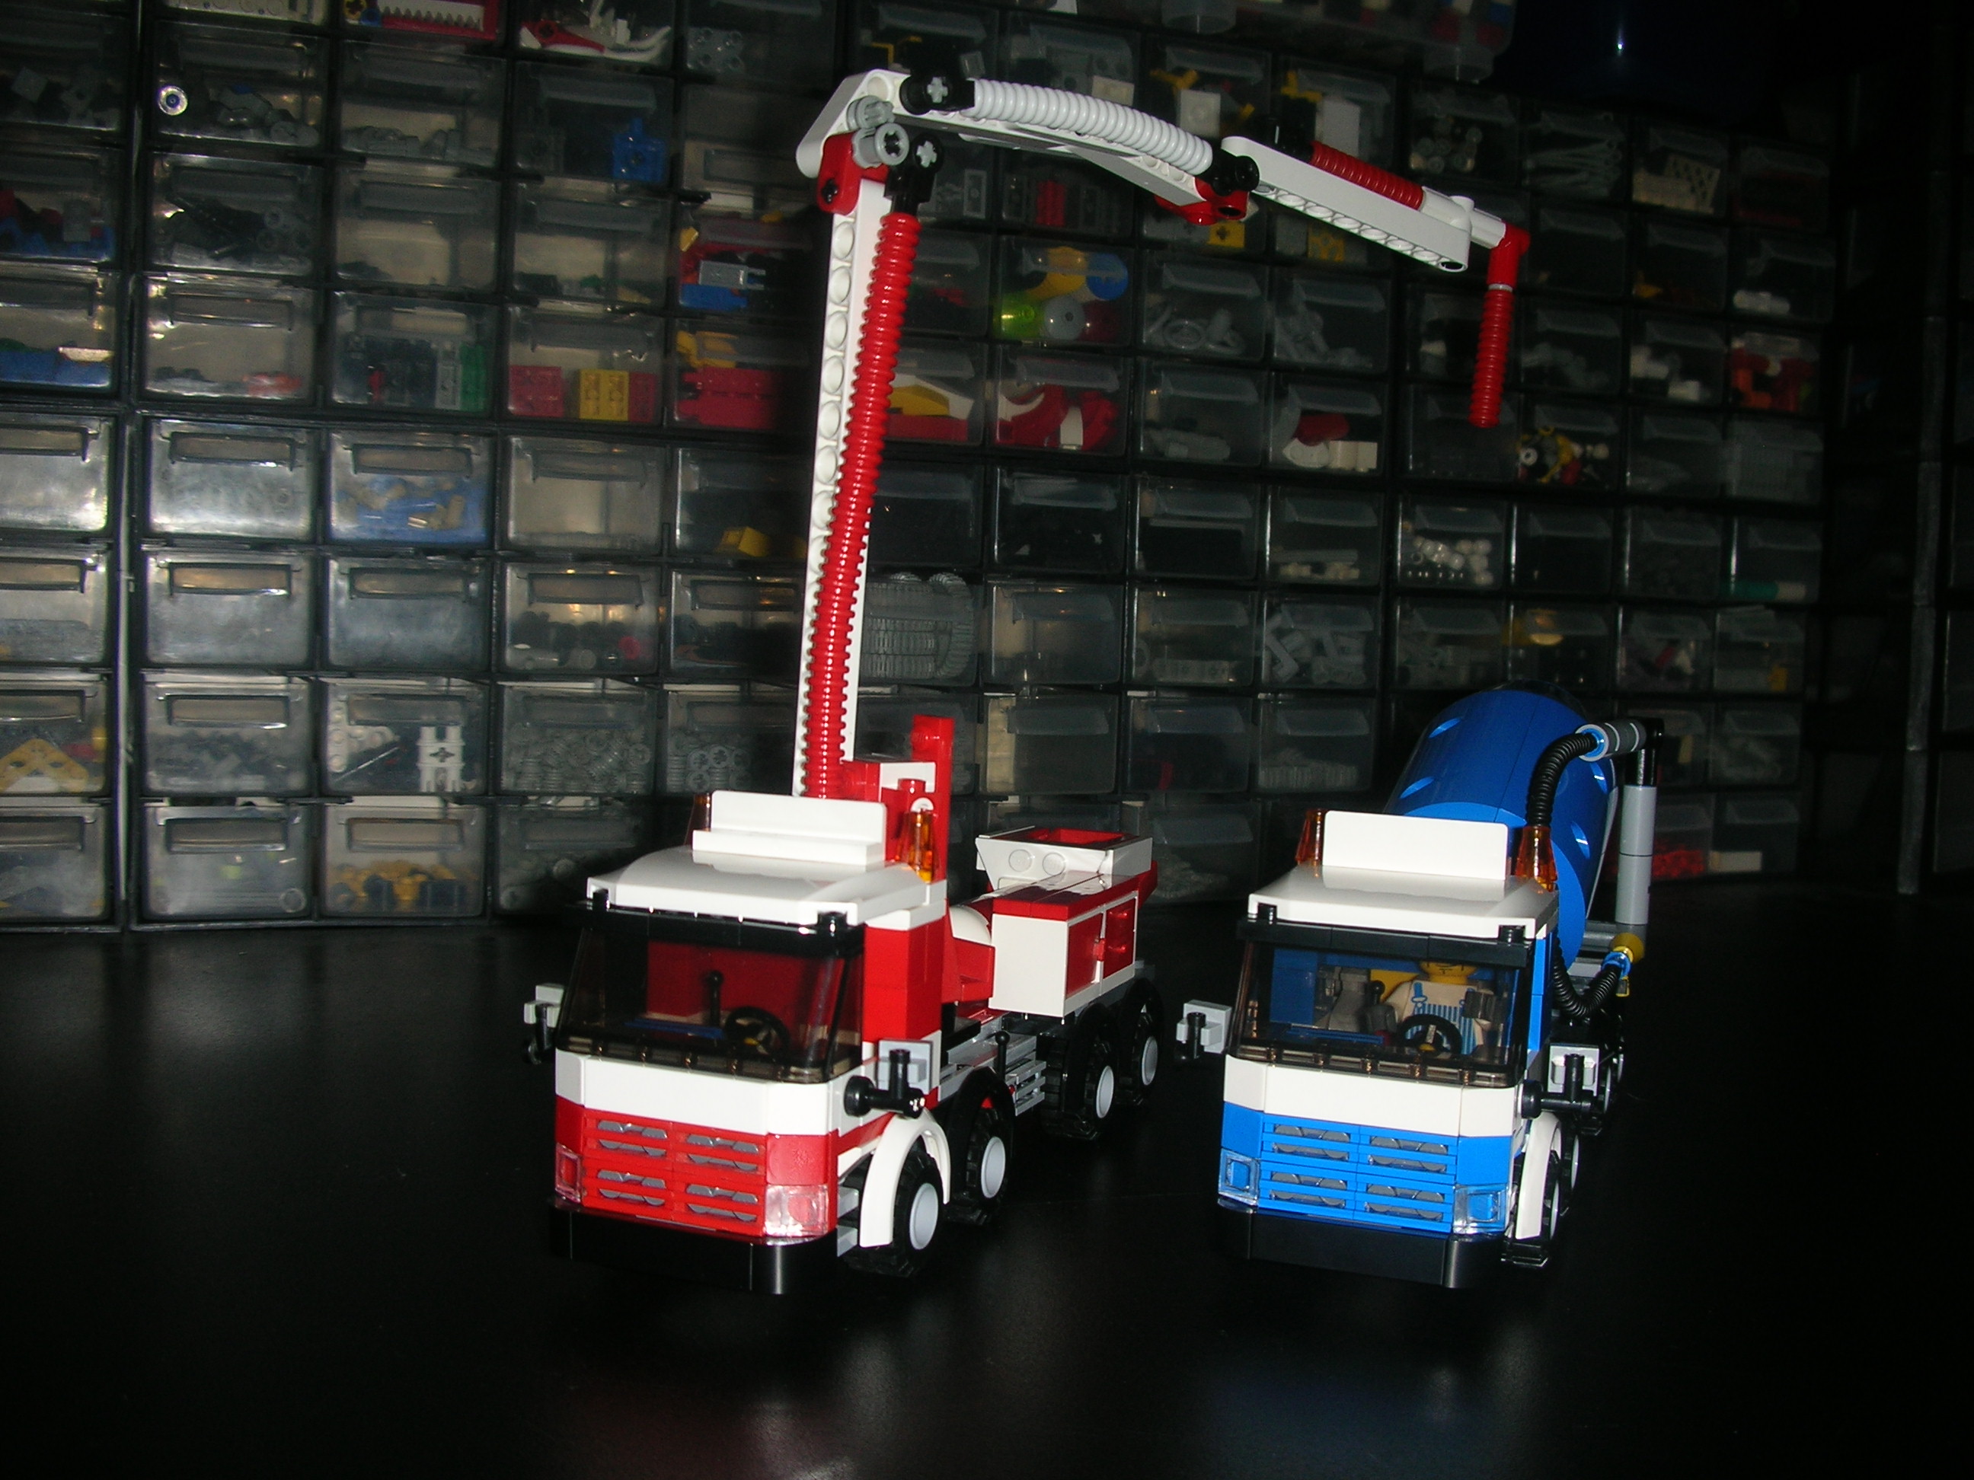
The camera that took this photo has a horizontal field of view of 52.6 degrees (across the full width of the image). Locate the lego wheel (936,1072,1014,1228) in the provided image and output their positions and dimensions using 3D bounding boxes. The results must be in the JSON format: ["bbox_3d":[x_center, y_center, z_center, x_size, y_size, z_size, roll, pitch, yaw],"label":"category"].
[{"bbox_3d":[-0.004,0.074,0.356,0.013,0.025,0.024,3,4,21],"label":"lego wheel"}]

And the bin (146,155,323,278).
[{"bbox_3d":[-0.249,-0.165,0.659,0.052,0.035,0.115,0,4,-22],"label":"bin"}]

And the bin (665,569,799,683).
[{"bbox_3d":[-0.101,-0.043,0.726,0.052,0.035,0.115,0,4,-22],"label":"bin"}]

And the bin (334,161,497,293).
[{"bbox_3d":[-0.220,-0.181,0.750,0.056,0.040,0.138,1,3,-21],"label":"bin"}]

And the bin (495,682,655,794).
[{"bbox_3d":[-0.170,-0.004,0.782,0.056,0.040,0.138,1,3,-21],"label":"bin"}]

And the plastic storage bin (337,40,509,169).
[{"bbox_3d":[-0.201,-0.207,0.684,0.054,0.037,0.112,0,4,-23],"label":"plastic storage bin"}]

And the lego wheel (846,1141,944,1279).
[{"bbox_3d":[-0.016,0.078,0.331,0.012,0.021,0.021,3,3,23],"label":"lego wheel"}]

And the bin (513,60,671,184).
[{"bbox_3d":[-0.163,-0.224,0.770,0.056,0.040,0.138,1,3,-21],"label":"bin"}]

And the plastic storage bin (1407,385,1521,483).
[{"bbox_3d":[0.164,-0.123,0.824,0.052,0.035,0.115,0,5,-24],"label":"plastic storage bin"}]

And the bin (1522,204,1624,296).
[{"bbox_3d":[0.223,-0.206,0.869,0.054,0.037,0.112,0,4,-23],"label":"bin"}]

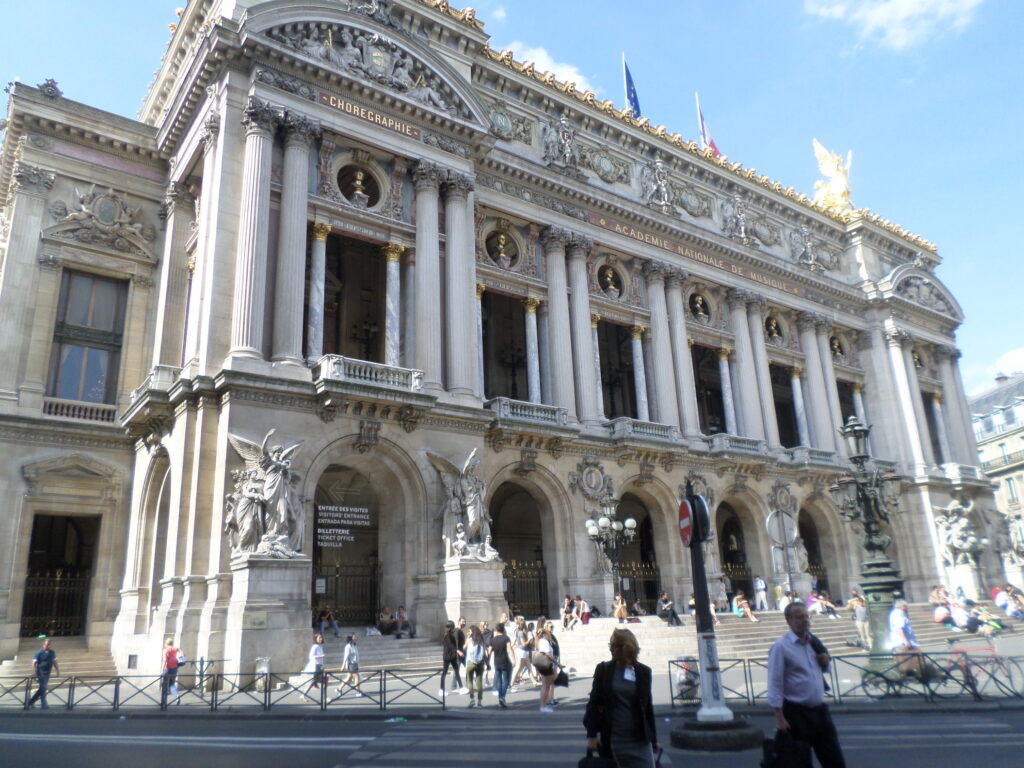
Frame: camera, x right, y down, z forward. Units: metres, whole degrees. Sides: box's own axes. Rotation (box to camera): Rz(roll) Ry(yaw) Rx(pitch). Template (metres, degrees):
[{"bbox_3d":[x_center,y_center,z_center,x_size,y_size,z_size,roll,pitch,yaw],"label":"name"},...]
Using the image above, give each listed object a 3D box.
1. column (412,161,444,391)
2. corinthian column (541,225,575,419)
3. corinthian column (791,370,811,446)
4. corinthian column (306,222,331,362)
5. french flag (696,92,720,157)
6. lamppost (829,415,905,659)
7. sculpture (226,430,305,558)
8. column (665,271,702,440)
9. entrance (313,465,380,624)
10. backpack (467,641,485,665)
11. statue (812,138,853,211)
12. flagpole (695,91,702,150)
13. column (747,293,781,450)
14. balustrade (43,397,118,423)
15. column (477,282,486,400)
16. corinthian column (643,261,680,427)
[{"bbox_3d":[-3.527,-4.577,31.334,1.270,10.400,1.270,-2,-16,-1],"label":"column"},{"bbox_3d":[2.452,-3.204,37.609,1.250,10.450,1.250,-2,-17,-1],"label":"corinthian column"},{"bbox_3d":[19.523,1.731,50.020,0.760,5.880,0.760,10,-21,-35],"label":"corinthian column"},{"bbox_3d":[-8.057,-3.902,30.853,0.720,6.095,0.720,10,-21,-35],"label":"corinthian column"},{"bbox_3d":[15.231,-19.751,57.574,1.700,4.000,0.700,10,-21,-35],"label":"french flag"},{"bbox_3d":[8.940,3.876,18.330,1.800,6.412,1.800,10,-20,-34],"label":"lamppost"},{"bbox_3d":[-8.218,3.673,24.983,2.600,4.372,1.500,10,-21,-35],"label":"sculpture"},{"bbox_3d":[9.763,-1.791,42.345,1.280,10.360,1.280,10,-20,-34],"label":"column"},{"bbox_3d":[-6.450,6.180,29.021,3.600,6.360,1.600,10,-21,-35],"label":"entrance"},{"bbox_3d":[-0.780,5.737,15.800,0.320,0.450,0.200,3,-18,-17],"label":"backpack"},{"bbox_3d":[28.821,-18.660,66.500,3.500,7.500,2.900,10,-21,-35],"label":"statue"},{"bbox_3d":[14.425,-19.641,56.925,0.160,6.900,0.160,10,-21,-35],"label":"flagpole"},{"bbox_3d":[16.109,-0.805,47.356,1.250,10.450,1.250,10,-21,-35],"label":"column"},{"bbox_3d":[-17.094,1.037,29.337,2.600,0.750,0.300,10,-20,-36],"label":"balustrade"},{"bbox_3d":[-1.621,-1.984,34.929,0.760,5.880,0.760,10,-21,-35],"label":"column"},{"bbox_3d":[8.479,-2.008,41.466,1.280,10.360,1.280,10,-20,-34],"label":"corinthian column"}]

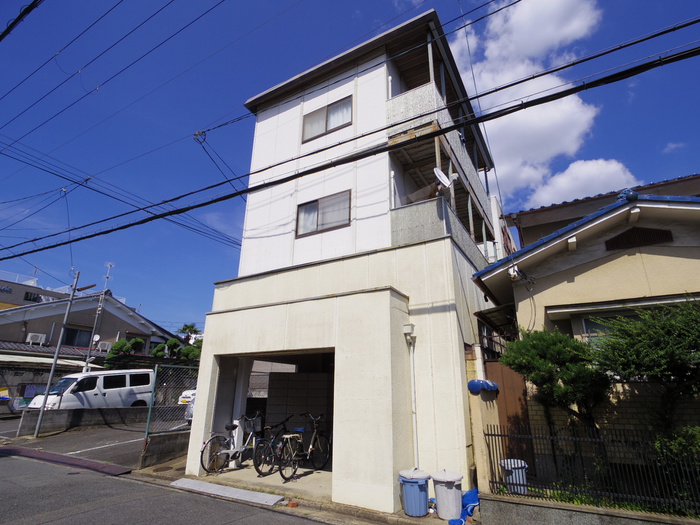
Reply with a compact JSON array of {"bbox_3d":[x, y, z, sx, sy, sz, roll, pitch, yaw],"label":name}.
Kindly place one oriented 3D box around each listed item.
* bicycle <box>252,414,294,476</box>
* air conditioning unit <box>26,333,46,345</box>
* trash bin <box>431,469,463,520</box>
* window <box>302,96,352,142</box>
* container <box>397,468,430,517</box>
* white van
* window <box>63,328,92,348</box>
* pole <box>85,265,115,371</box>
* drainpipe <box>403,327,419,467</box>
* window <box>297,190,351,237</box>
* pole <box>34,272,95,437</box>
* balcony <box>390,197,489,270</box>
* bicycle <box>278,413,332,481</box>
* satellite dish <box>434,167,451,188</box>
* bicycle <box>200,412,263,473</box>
[{"bbox_3d":[-1.460,3.763,7.207,0.570,1.000,1.680,-8,-20,23],"label":"bicycle"},{"bbox_3d":[-18.408,4.495,20.200,0.290,0.570,0.780,-7,-20,21],"label":"air conditioning unit"},{"bbox_3d":[1.350,3.243,4.856,0.460,0.560,0.460,-11,-22,30],"label":"trash bin"},{"bbox_3d":[-0.620,-3.866,9.337,1.600,0.950,0.100,-10,-22,29],"label":"window"},{"bbox_3d":[0.952,3.283,4.986,0.460,0.560,0.460,0,-19,0],"label":"container"},{"bbox_3d":[-10.319,5.442,13.997,1.670,1.900,4.100,-10,-18,27],"label":"white van"},{"bbox_3d":[-17.663,4.904,22.300,0.100,1.050,1.700,-7,-20,21],"label":"window"},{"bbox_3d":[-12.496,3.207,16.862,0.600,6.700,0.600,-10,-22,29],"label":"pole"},{"bbox_3d":[1.080,2.370,5.911,0.180,2.550,0.180,-10,-22,29],"label":"drainpipe"},{"bbox_3d":[-0.658,-1.163,8.426,1.600,0.940,0.100,-10,-22,29],"label":"window"},{"bbox_3d":[-9.517,2.880,11.589,1.400,5.420,0.220,-10,-22,29],"label":"pole"},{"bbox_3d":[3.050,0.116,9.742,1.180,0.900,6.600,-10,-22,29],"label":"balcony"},{"bbox_3d":[-0.886,3.646,6.953,0.560,1.070,1.750,-9,-21,27],"label":"bicycle"},{"bbox_3d":[1.897,-1.743,7.050,0.460,0.470,0.140,14,-39,-35],"label":"satellite dish"},{"bbox_3d":[-2.337,3.811,7.329,0.580,1.050,1.770,-16,-25,39],"label":"bicycle"}]

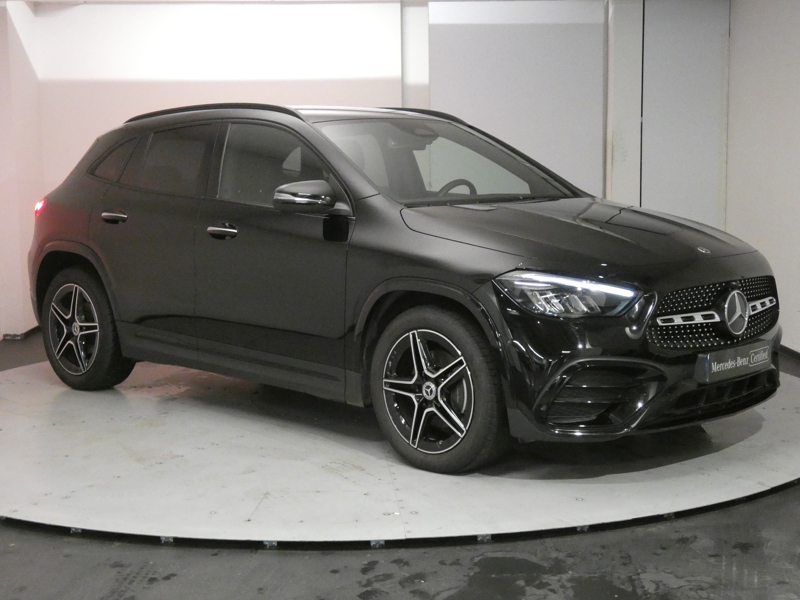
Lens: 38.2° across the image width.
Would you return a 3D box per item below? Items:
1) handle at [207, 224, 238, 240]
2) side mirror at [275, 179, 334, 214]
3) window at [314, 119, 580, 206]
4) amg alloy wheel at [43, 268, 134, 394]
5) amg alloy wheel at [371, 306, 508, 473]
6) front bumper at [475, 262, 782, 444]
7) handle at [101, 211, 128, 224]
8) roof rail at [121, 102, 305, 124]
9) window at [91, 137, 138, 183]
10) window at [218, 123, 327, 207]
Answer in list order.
[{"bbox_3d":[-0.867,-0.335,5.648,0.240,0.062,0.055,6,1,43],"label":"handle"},{"bbox_3d":[-0.409,-0.463,5.169,0.210,0.150,0.230,6,9,43],"label":"side mirror"},{"bbox_3d":[0.217,-0.720,5.795,1.340,0.110,0.860,-8,38,-46],"label":"window"},{"bbox_3d":[-1.811,0.157,6.719,0.715,0.715,0.240,6,9,43],"label":"amg alloy wheel"},{"bbox_3d":[0.175,0.365,4.859,0.715,0.715,0.240,6,9,43],"label":"amg alloy wheel"},{"bbox_3d":[1.163,0.195,5.013,0.660,0.620,1.800,6,9,43],"label":"front bumper"},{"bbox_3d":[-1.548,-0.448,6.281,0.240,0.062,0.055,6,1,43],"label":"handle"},{"bbox_3d":[-1.030,-0.980,6.136,1.620,0.120,0.080,6,9,43],"label":"roof rail"},{"bbox_3d":[-1.627,-0.796,6.568,0.050,0.260,0.370,22,-9,-38],"label":"window"},{"bbox_3d":[-0.596,-0.647,5.558,0.920,0.450,0.060,6,-14,43],"label":"window"}]

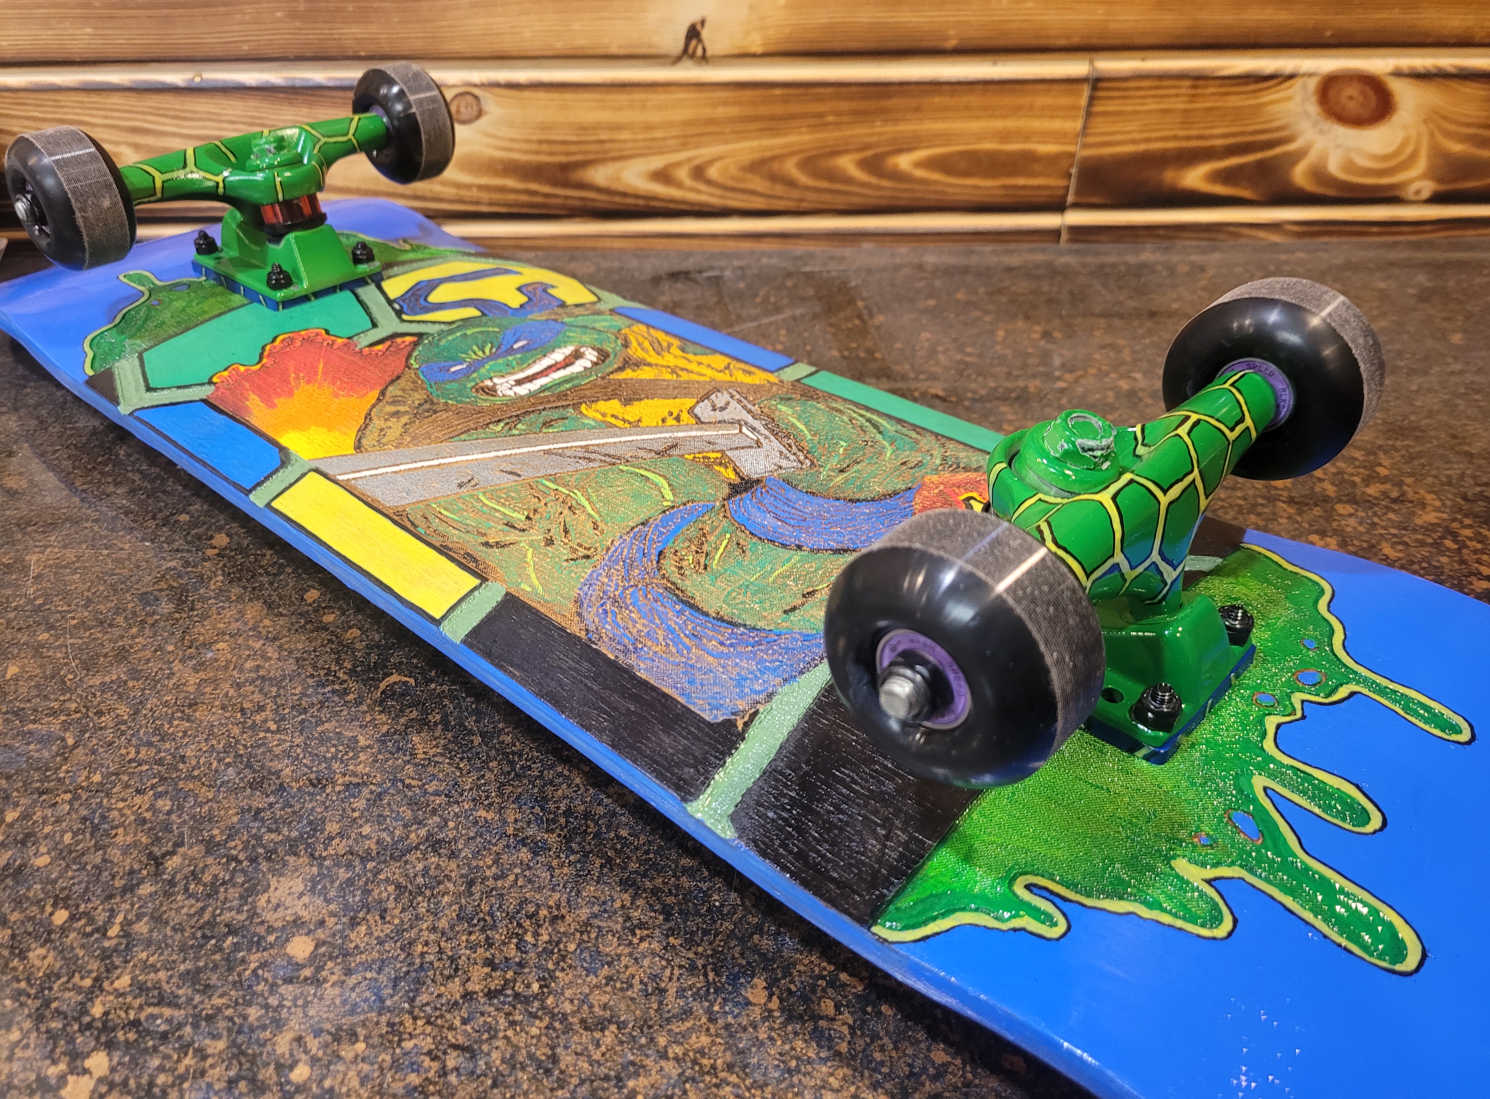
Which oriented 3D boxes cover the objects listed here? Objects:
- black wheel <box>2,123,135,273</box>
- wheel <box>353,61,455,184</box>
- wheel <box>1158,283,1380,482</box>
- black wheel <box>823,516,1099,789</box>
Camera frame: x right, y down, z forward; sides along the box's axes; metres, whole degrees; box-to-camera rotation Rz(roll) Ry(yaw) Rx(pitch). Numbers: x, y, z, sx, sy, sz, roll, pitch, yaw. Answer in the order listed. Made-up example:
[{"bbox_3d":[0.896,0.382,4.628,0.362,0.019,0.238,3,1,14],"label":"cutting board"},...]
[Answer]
[{"bbox_3d":[-0.273,-0.141,0.455,0.054,0.054,0.033,27,43,33],"label":"black wheel"},{"bbox_3d":[-0.168,-0.210,0.551,0.054,0.054,0.033,27,43,33],"label":"wheel"},{"bbox_3d":[0.150,-0.048,0.320,0.054,0.054,0.033,28,44,34],"label":"wheel"},{"bbox_3d":[0.043,0.020,0.225,0.054,0.054,0.033,28,44,34],"label":"black wheel"}]

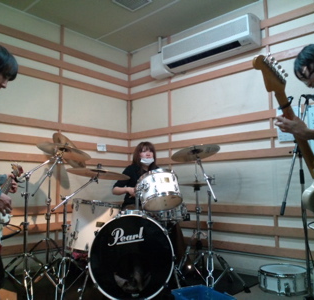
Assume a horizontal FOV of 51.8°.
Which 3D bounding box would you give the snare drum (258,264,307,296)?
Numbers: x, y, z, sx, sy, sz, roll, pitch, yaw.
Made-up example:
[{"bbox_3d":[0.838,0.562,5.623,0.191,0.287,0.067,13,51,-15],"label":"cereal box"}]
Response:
[{"bbox_3d":[1.044,1.067,2.678,0.378,0.160,0.378,-3,-8,20],"label":"snare drum"}]

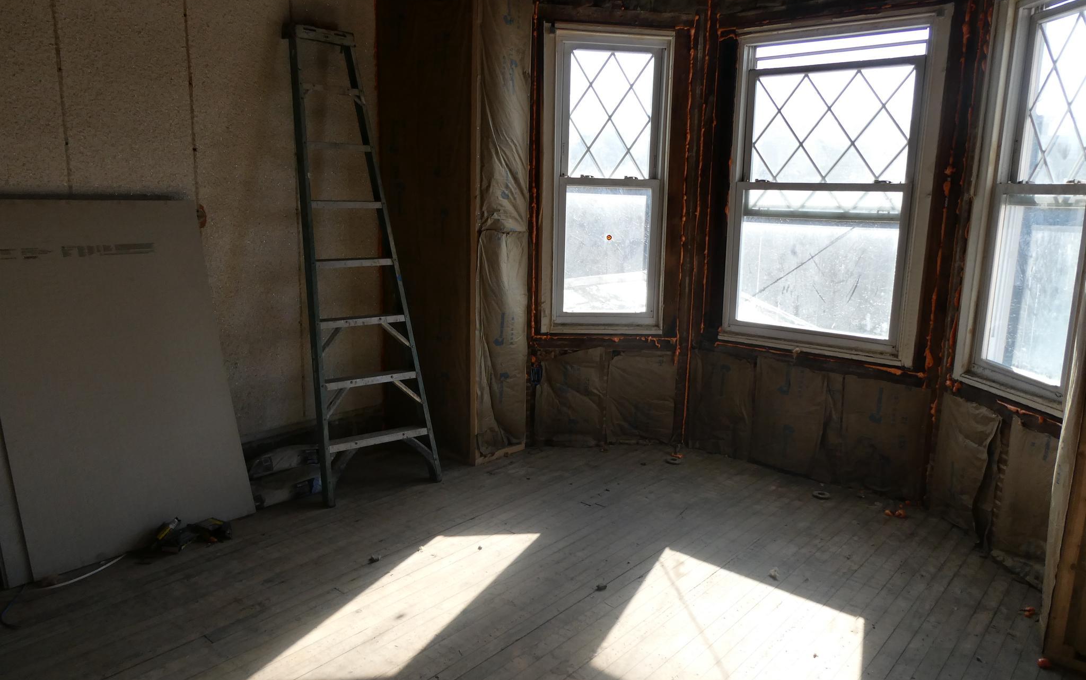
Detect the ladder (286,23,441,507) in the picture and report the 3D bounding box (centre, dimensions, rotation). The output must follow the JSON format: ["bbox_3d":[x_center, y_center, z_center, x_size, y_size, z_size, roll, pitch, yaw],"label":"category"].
[{"bbox_3d":[-1.014,-0.408,3.937,0.645,2.429,0.190,-7,-2,-36],"label":"ladder"}]

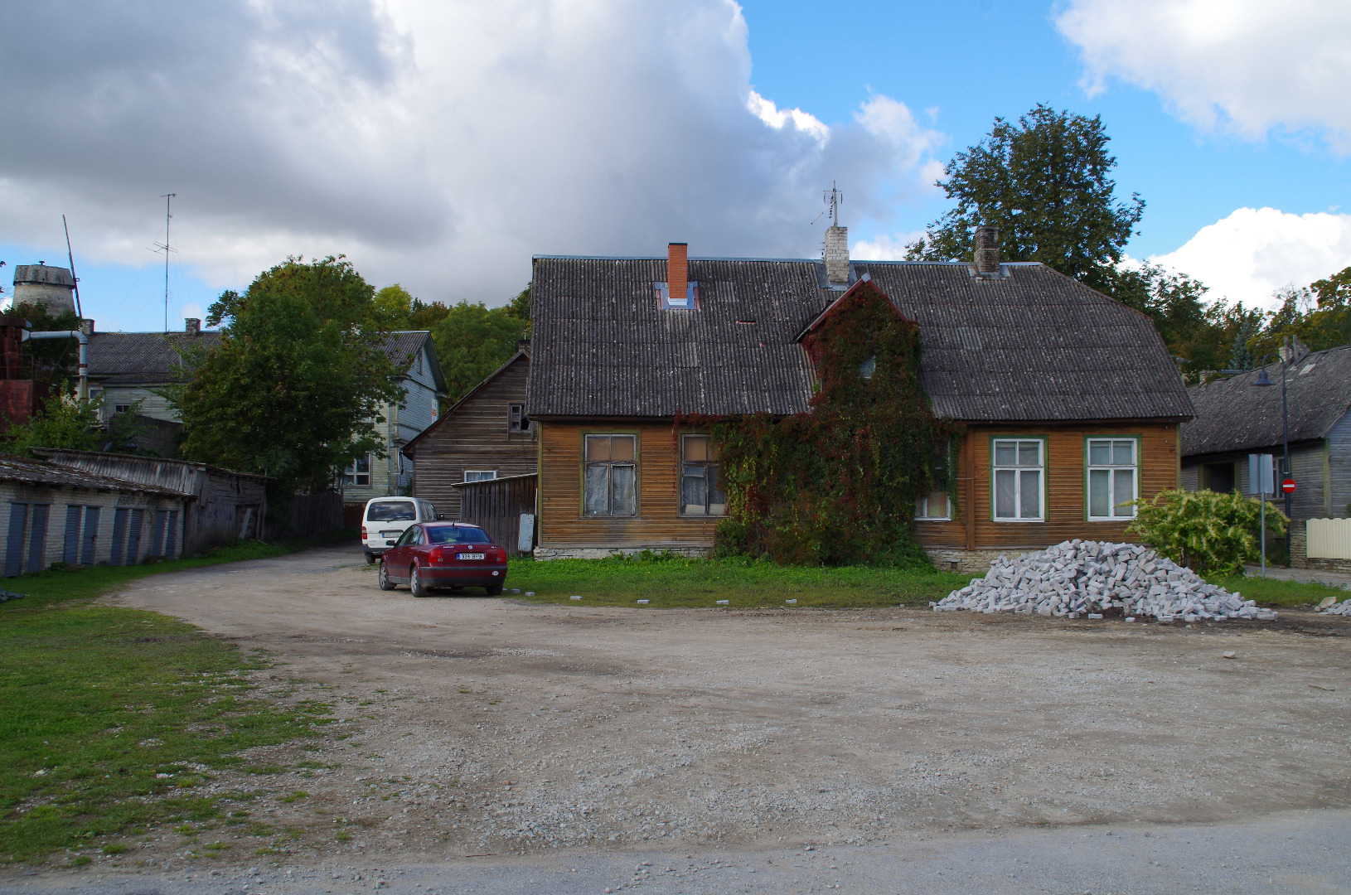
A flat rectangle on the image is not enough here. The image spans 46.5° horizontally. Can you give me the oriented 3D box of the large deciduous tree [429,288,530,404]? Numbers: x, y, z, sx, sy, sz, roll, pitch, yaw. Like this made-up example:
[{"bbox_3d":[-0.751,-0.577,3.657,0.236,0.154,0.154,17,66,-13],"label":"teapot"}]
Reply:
[{"bbox_3d":[-13.369,-2.886,108.229,8.500,15.000,8.500,0,-2,0],"label":"large deciduous tree"}]

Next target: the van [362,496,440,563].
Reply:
[{"bbox_3d":[-8.470,2.610,49.033,1.710,1.980,4.600,0,-2,-1],"label":"van"}]

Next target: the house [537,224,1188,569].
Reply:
[{"bbox_3d":[4.650,-1.353,47.004,17.700,9.800,11.400,0,-3,-3],"label":"house"}]

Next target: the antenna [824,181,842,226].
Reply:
[{"bbox_3d":[4.640,-7.159,46.306,0.560,1.340,0.500,0,-2,0],"label":"antenna"}]

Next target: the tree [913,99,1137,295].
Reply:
[{"bbox_3d":[15.124,-5.228,68.293,10.200,19.000,10.000,0,-2,0],"label":"tree"}]

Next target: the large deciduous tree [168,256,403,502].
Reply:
[{"bbox_3d":[-18.492,-2.426,75.177,11.200,13.300,10.500,0,-2,0],"label":"large deciduous tree"}]

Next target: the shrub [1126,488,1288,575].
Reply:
[{"bbox_3d":[13.816,2.182,40.844,4.200,2.250,3.200,0,-3,-3],"label":"shrub"}]

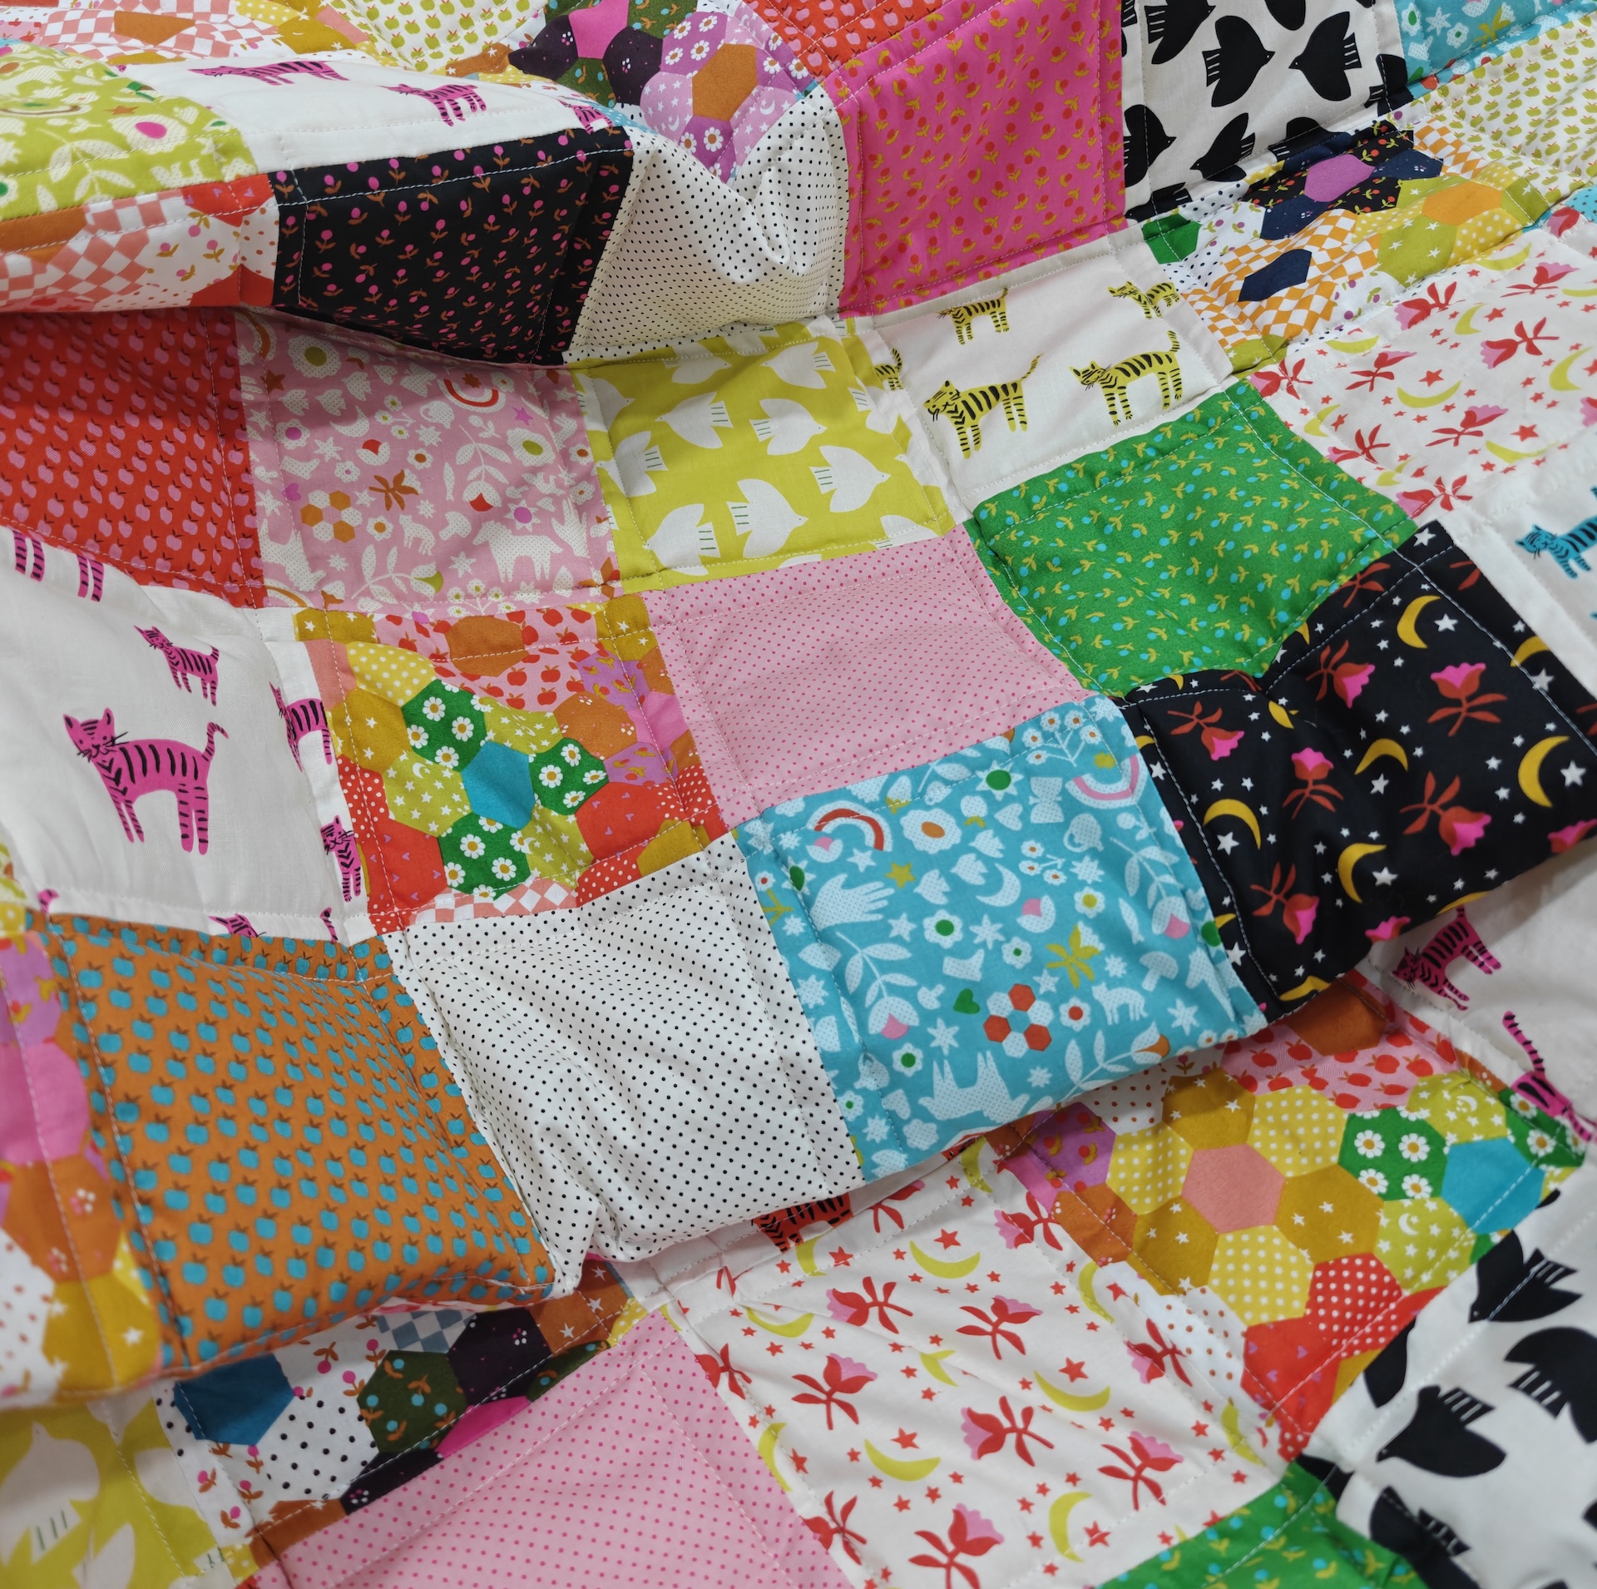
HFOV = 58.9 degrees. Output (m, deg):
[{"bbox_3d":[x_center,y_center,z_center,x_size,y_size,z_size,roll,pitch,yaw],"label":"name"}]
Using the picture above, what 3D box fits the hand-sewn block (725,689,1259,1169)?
[{"bbox_3d":[0.059,0.040,0.447,0.132,0.035,0.132,-19,56,-2],"label":"hand-sewn block"}]

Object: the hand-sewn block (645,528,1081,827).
[{"bbox_3d":[0.021,-0.052,0.515,0.132,0.027,0.130,-18,44,-8],"label":"hand-sewn block"}]

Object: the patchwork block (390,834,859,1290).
[{"bbox_3d":[-0.055,0.084,0.463,0.130,0.045,0.130,-25,68,-1],"label":"patchwork block"}]

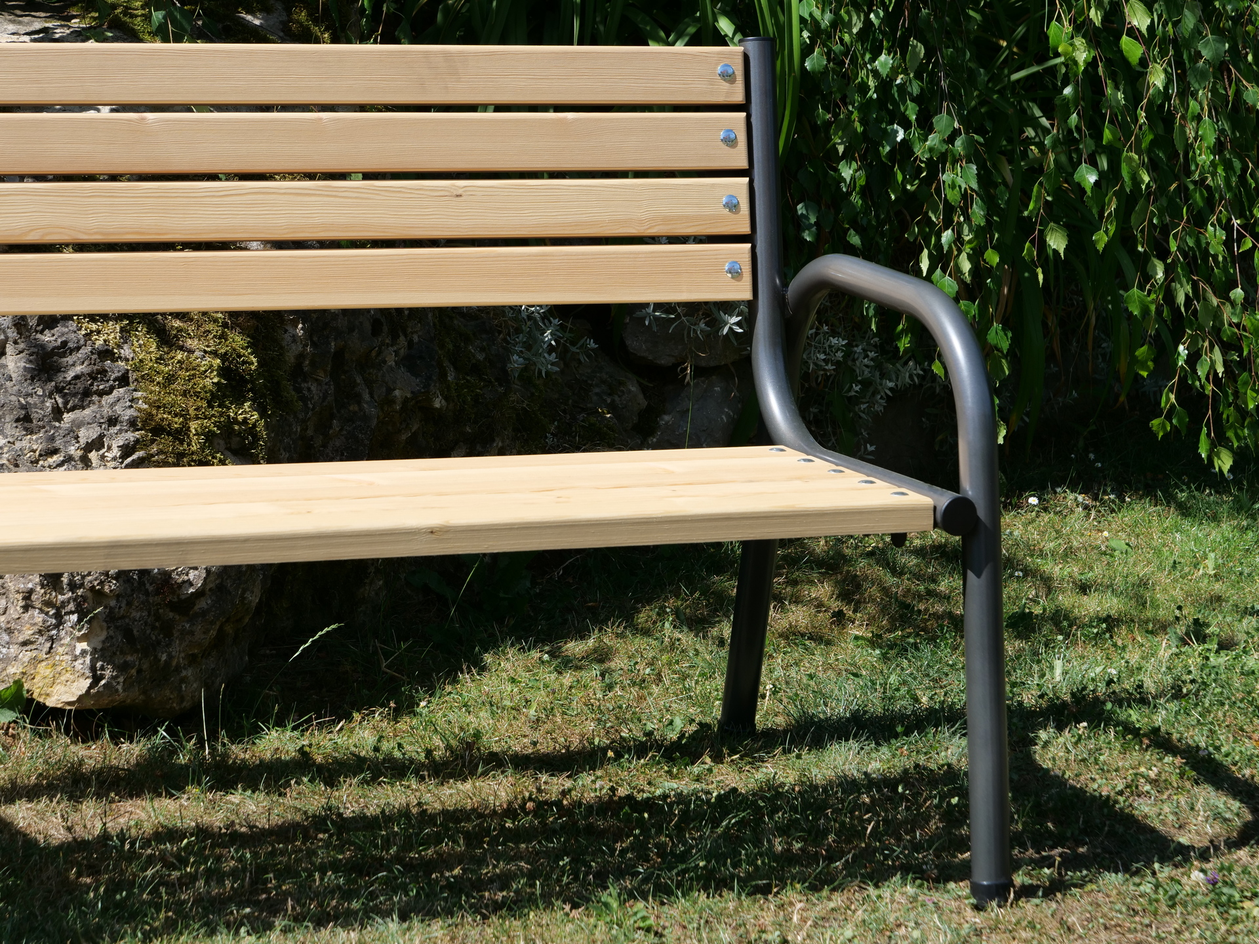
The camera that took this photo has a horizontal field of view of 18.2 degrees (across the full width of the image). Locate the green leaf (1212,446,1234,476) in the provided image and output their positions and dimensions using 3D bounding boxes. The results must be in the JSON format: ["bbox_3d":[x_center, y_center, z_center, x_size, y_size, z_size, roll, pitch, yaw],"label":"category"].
[{"bbox_3d":[0.937,-0.015,6.200,0.035,0.046,0.015,5,12,9],"label":"green leaf"}]

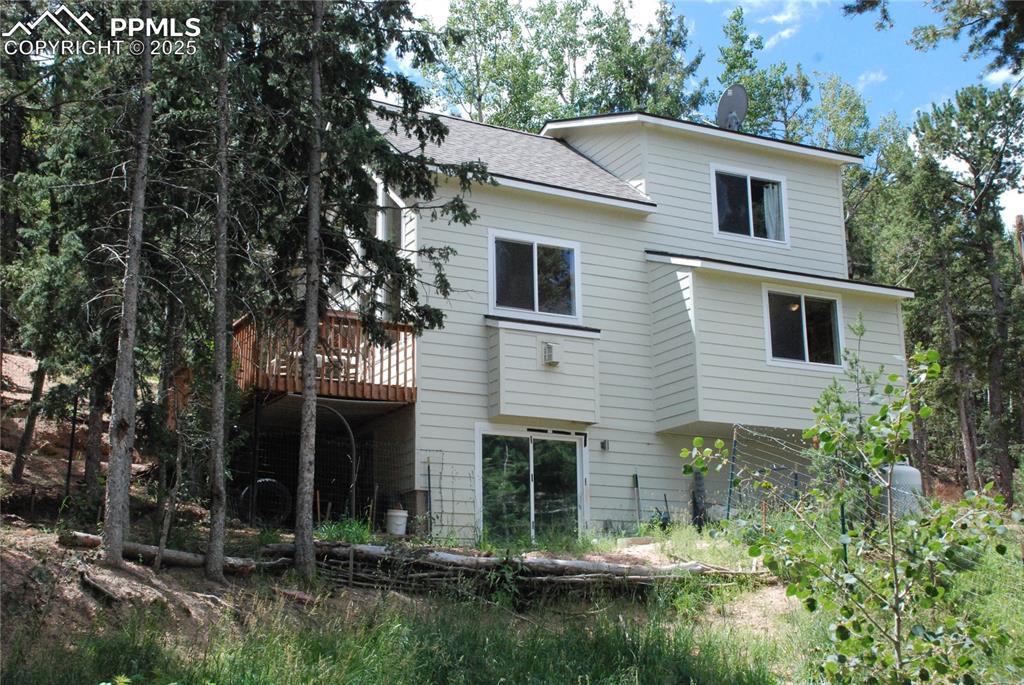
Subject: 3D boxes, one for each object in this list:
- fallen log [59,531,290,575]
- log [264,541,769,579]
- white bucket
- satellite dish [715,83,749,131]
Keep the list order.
[{"bbox_3d":[-3.917,2.364,14.725,2.310,0.190,0.210,10,-16,-11],"label":"fallen log"},{"bbox_3d":[0.341,2.871,17.053,7.240,0.270,0.300,7,-16,-24],"label":"log"},{"bbox_3d":[-1.658,2.614,19.000,0.310,0.370,0.310,-1,-14,0],"label":"white bucket"},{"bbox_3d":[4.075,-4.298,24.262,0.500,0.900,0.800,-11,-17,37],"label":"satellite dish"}]

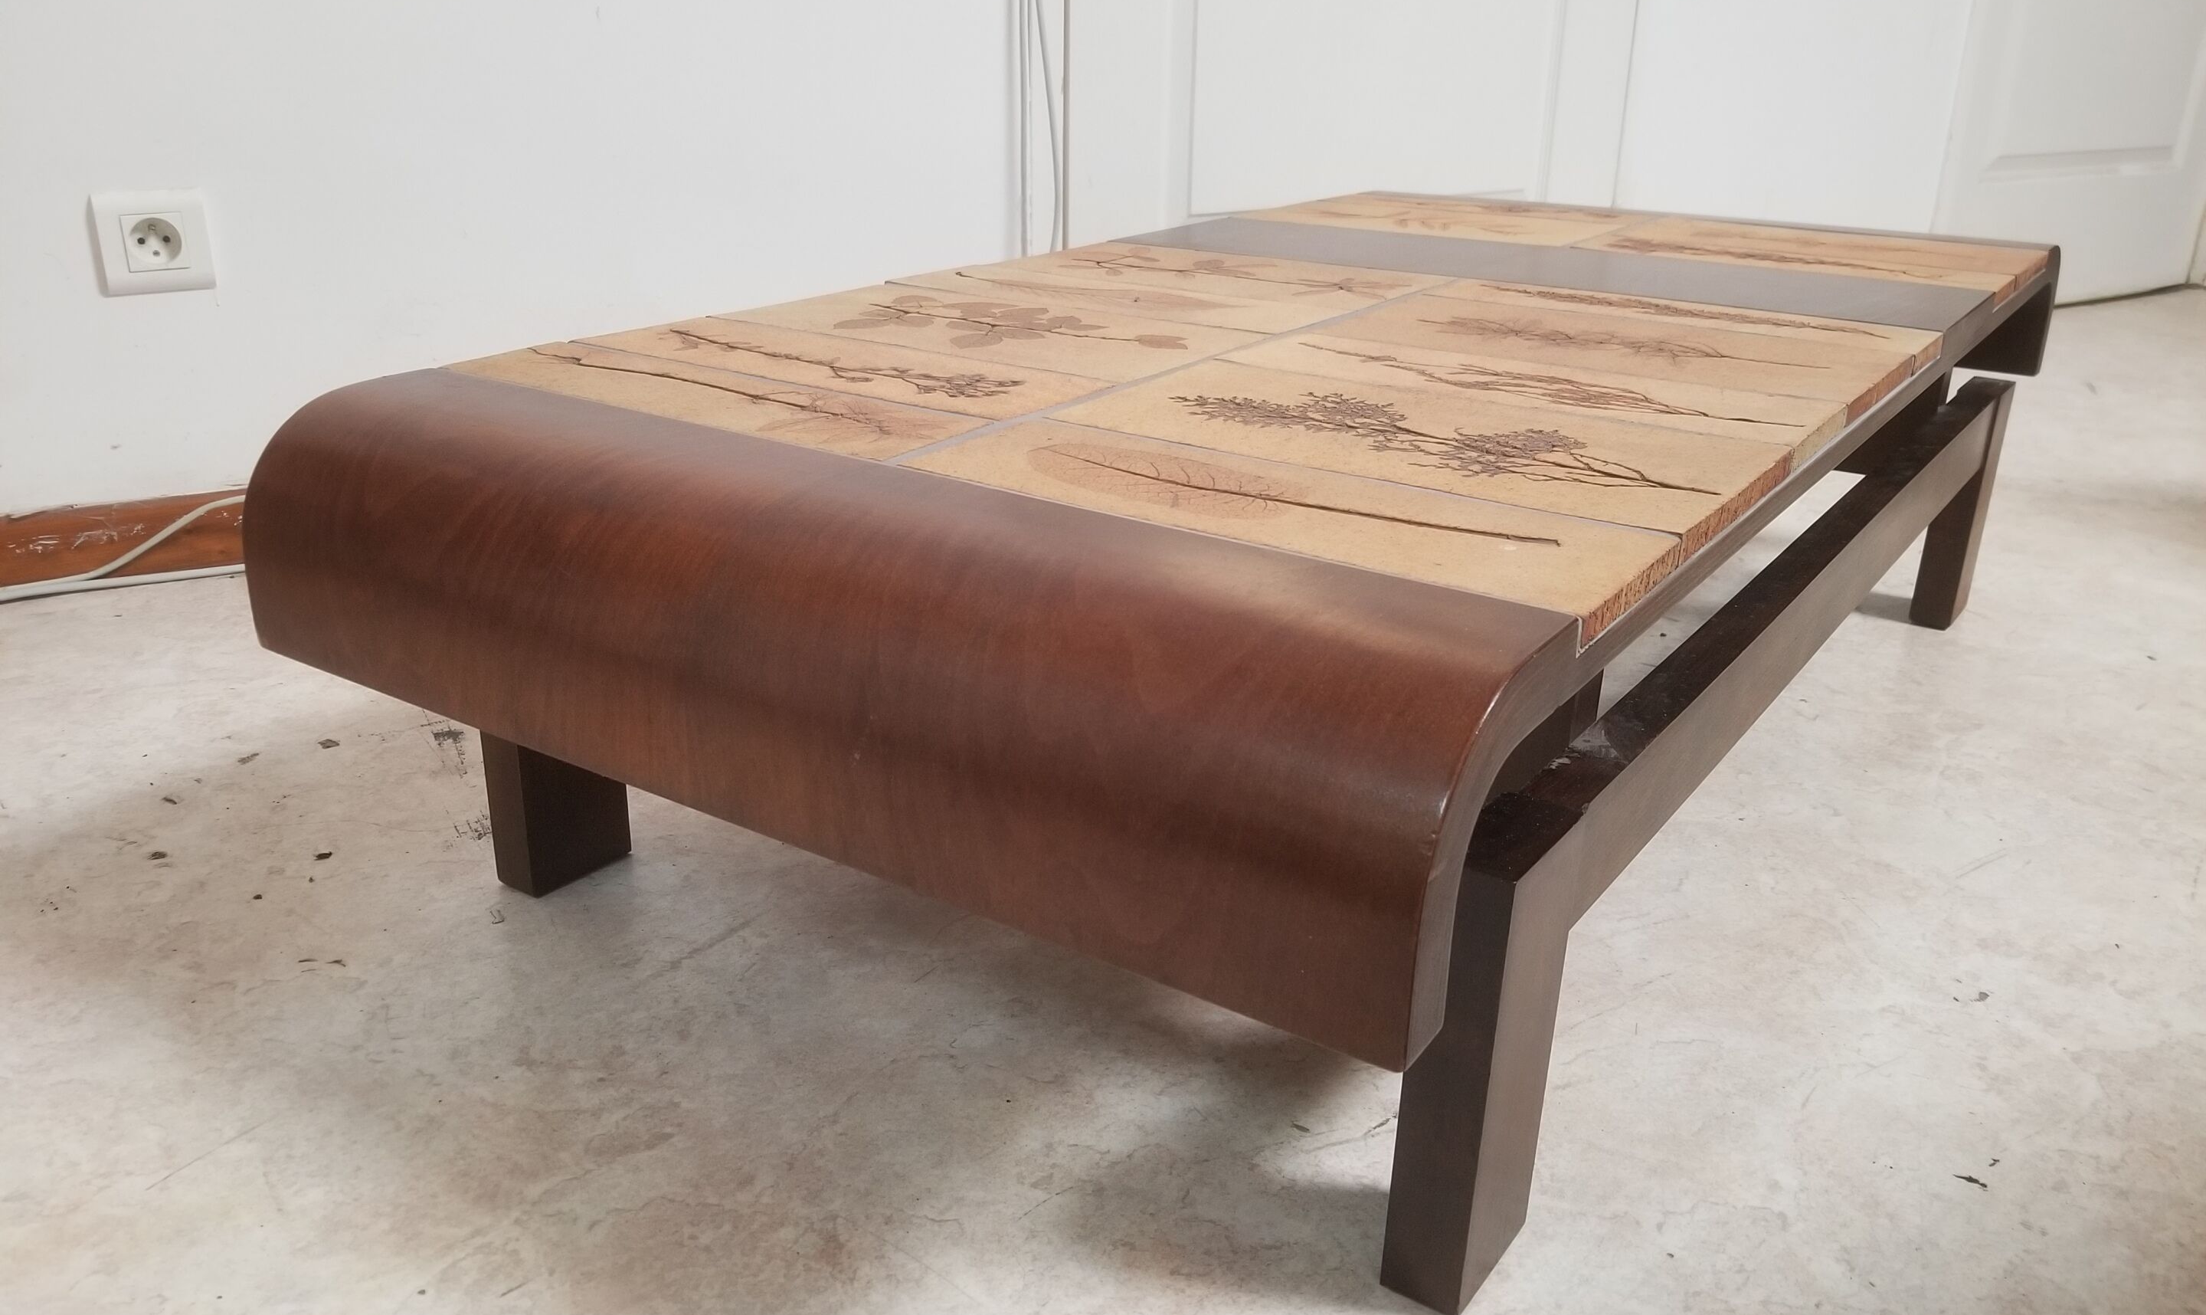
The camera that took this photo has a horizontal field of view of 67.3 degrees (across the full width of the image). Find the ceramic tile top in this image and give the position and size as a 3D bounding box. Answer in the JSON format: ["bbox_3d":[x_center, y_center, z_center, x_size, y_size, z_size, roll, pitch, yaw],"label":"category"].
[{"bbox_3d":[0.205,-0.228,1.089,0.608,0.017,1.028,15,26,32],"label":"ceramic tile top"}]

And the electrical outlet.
[{"bbox_3d":[-0.790,-0.347,1.382,0.080,0.080,0.013,-12,25,-28],"label":"electrical outlet"}]

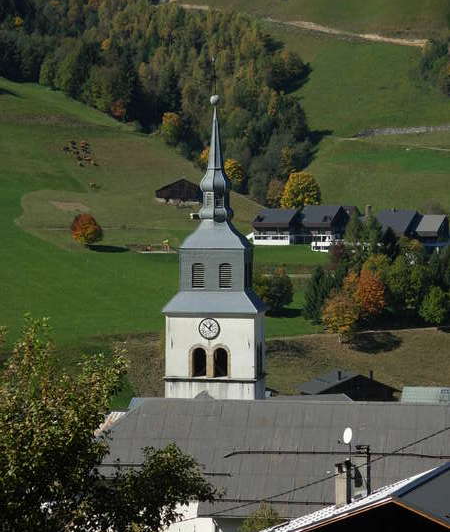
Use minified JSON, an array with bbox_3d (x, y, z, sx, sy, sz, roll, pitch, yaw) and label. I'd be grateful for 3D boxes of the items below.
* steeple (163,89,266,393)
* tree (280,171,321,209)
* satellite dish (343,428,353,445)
[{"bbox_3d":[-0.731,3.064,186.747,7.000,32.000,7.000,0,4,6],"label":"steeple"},{"bbox_3d":[23.598,-23.285,769.286,12.500,12.800,12.200,0,4,0],"label":"tree"},{"bbox_3d":[5.356,7.411,107.612,0.200,0.730,0.700,-3,5,-31],"label":"satellite dish"}]

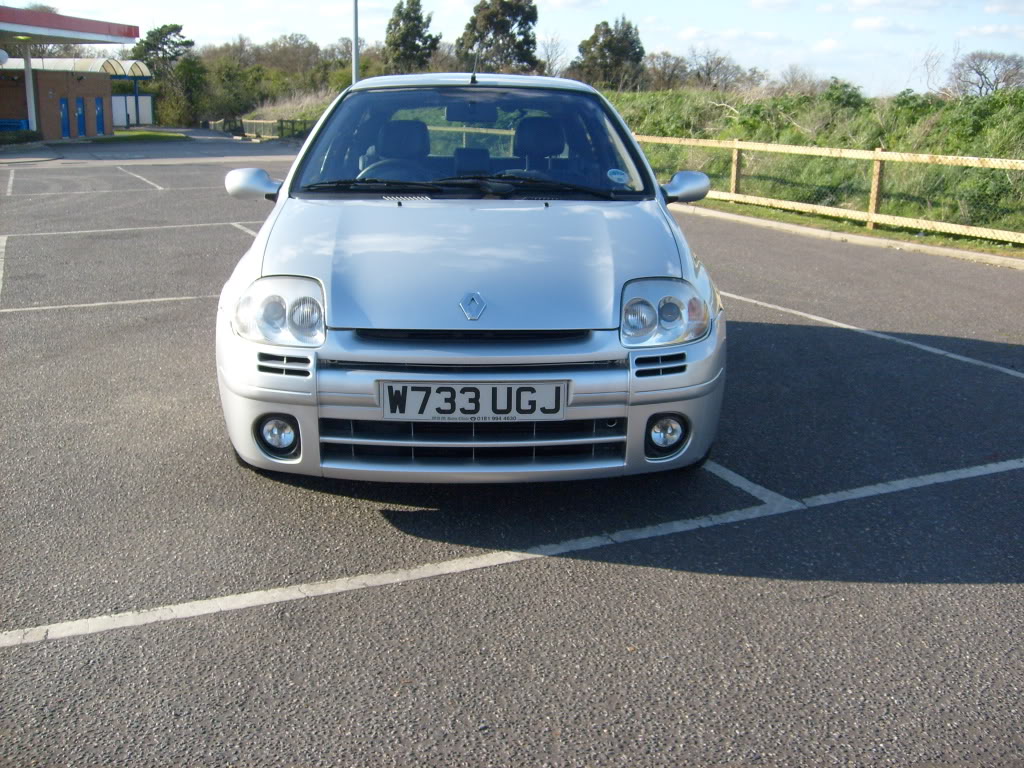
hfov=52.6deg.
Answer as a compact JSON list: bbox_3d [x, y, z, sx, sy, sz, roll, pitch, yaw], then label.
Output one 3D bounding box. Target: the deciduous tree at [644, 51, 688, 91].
[{"bbox_3d":[11.662,-22.518,78.862,3.320,5.500,3.320,2,15,8],"label":"deciduous tree"}]

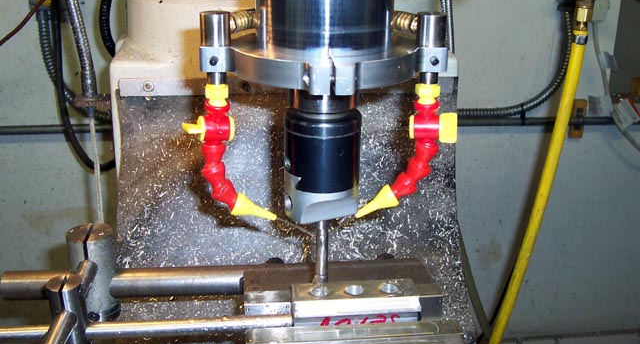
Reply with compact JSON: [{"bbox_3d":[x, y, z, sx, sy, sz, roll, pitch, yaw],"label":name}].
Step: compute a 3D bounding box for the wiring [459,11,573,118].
[{"bbox_3d":[0.475,-0.264,1.680,0.288,0.262,0.055,-1,17,-5],"label":"wiring"}]

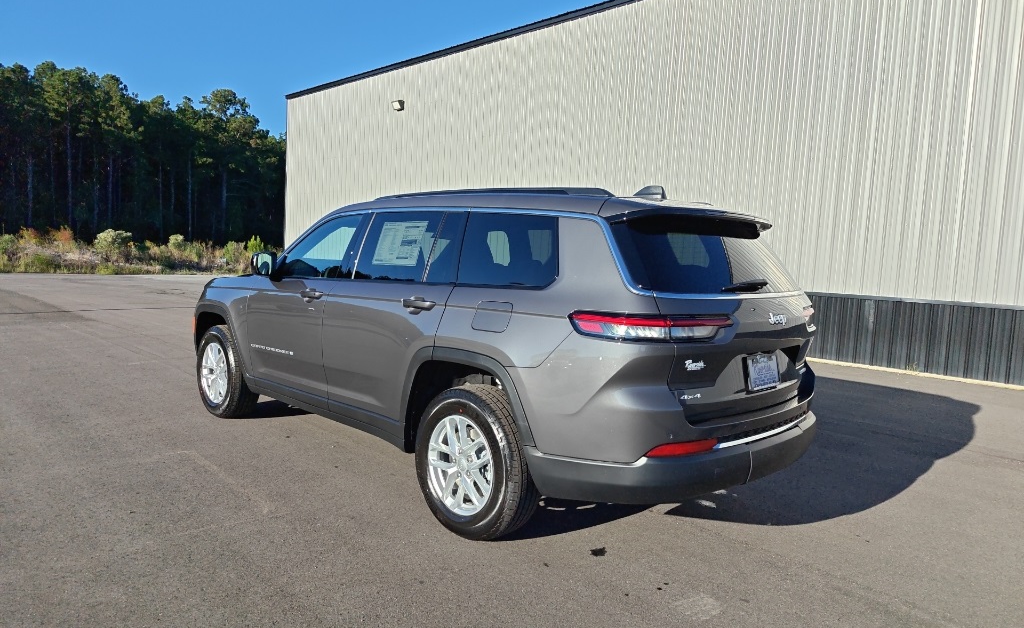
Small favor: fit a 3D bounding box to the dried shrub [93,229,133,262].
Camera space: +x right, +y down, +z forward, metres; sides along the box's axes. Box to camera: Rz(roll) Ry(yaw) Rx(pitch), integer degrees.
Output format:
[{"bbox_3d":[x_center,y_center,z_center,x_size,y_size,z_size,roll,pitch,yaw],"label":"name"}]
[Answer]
[{"bbox_3d":[-18.789,-3.175,32.000,1.900,1.700,1.750,0,6,-30],"label":"dried shrub"}]

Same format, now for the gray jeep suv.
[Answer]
[{"bbox_3d":[-0.630,0.075,5.140,5.180,1.810,2.020,7,7,44],"label":"gray jeep suv"}]

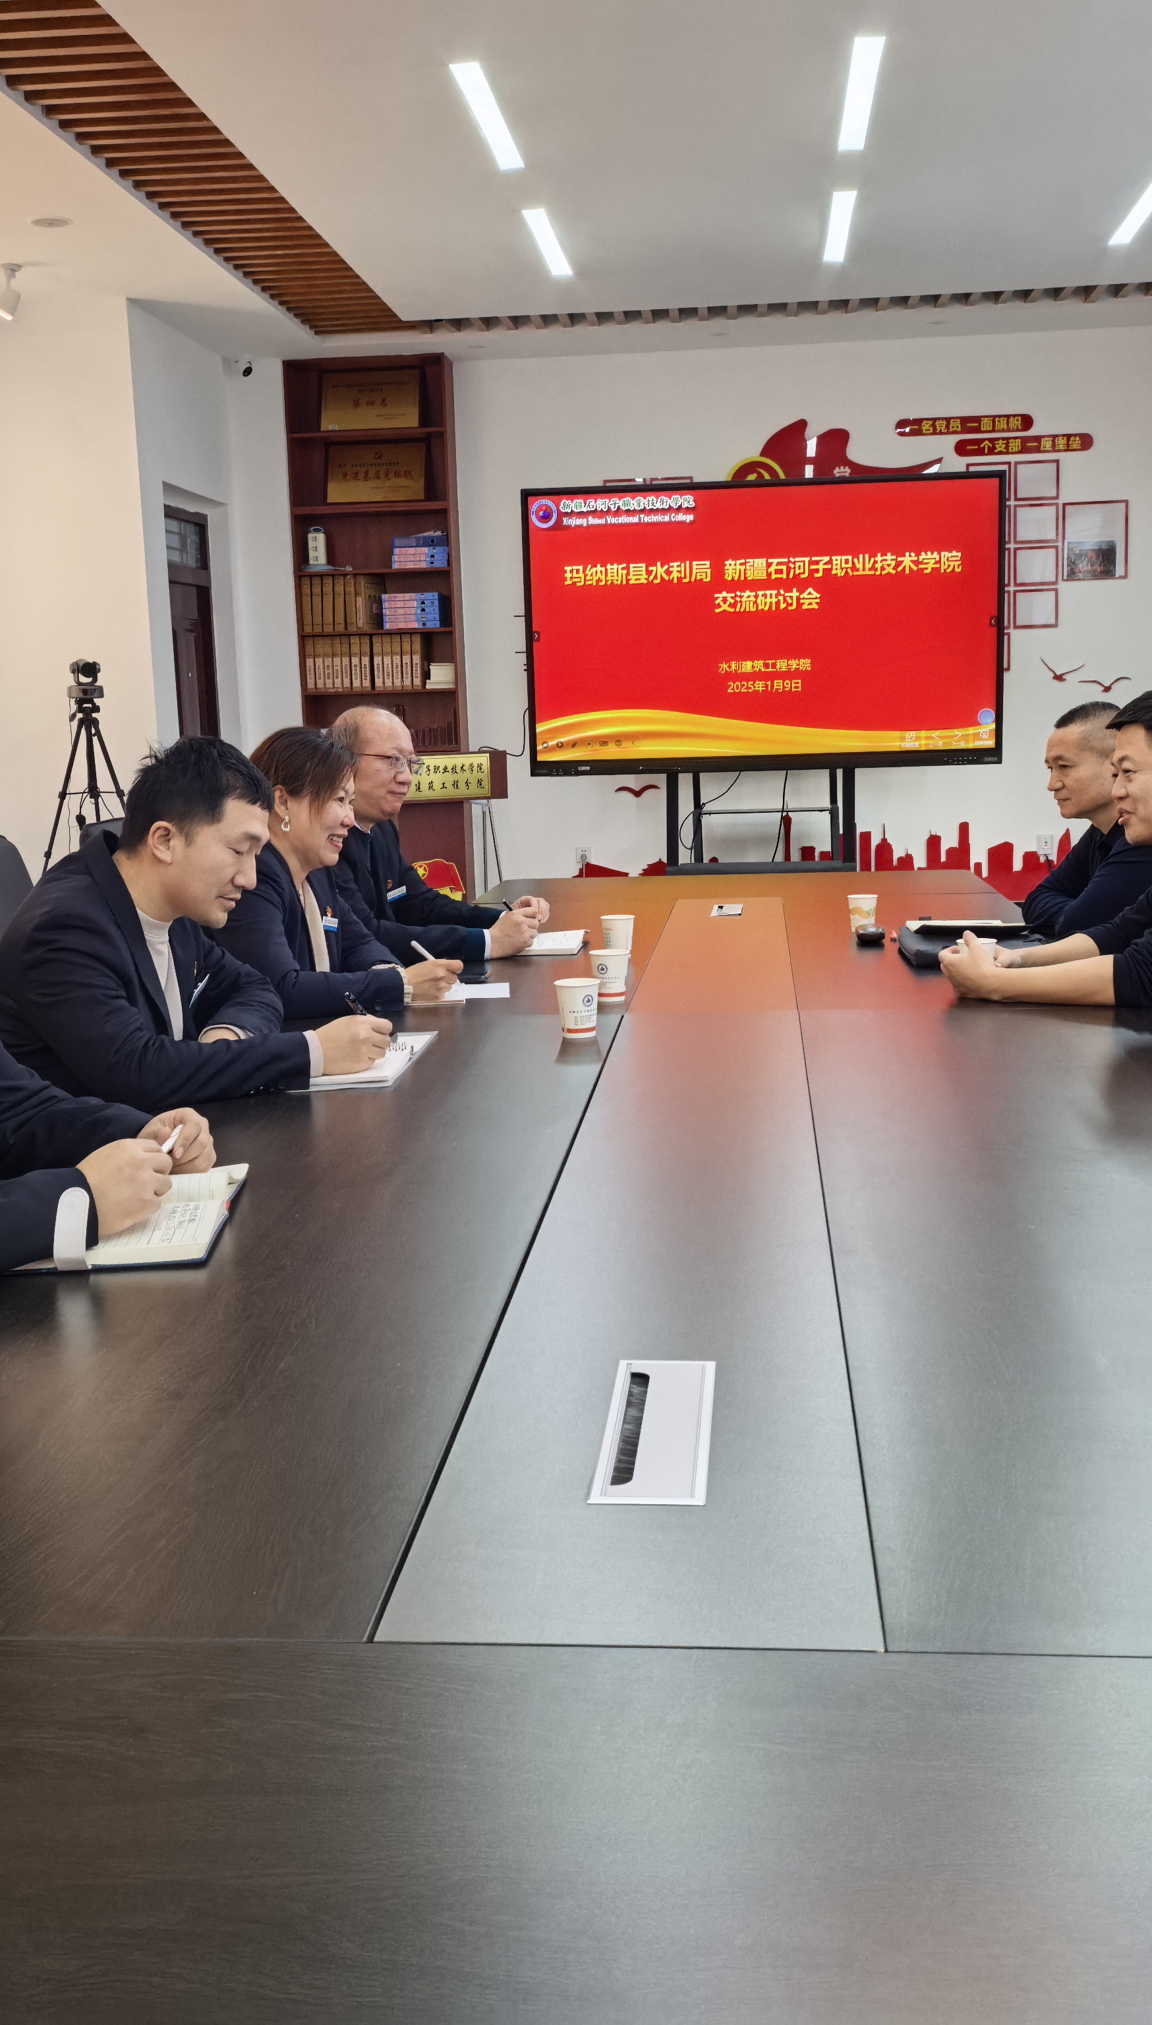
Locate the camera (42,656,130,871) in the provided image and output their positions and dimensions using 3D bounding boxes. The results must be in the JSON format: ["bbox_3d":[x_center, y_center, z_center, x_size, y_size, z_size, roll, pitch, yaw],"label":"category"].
[{"bbox_3d":[-1.868,-0.610,7.308,0.800,1.510,0.720,-5,10,-21],"label":"camera"}]

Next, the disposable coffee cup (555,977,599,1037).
[{"bbox_3d":[0.006,-0.005,3.004,0.074,0.086,0.074,-1,9,6],"label":"disposable coffee cup"}]

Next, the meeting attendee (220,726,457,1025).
[{"bbox_3d":[-0.515,0.112,3.429,0.700,1.260,0.500,1,10,17],"label":"meeting attendee"}]

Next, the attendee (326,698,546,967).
[{"bbox_3d":[-0.420,-0.021,4.063,0.740,1.280,0.600,-2,9,1],"label":"attendee"}]

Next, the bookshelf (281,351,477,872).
[{"bbox_3d":[-0.961,-1.733,9.457,0.792,2.972,0.340,-1,9,6],"label":"bookshelf"}]

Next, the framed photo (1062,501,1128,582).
[{"bbox_3d":[2.555,-2.314,9.185,0.315,0.370,0.025,-1,9,6],"label":"framed photo"}]

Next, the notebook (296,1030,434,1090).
[{"bbox_3d":[-0.361,0.064,2.808,0.240,0.020,0.380,-1,9,6],"label":"notebook"}]

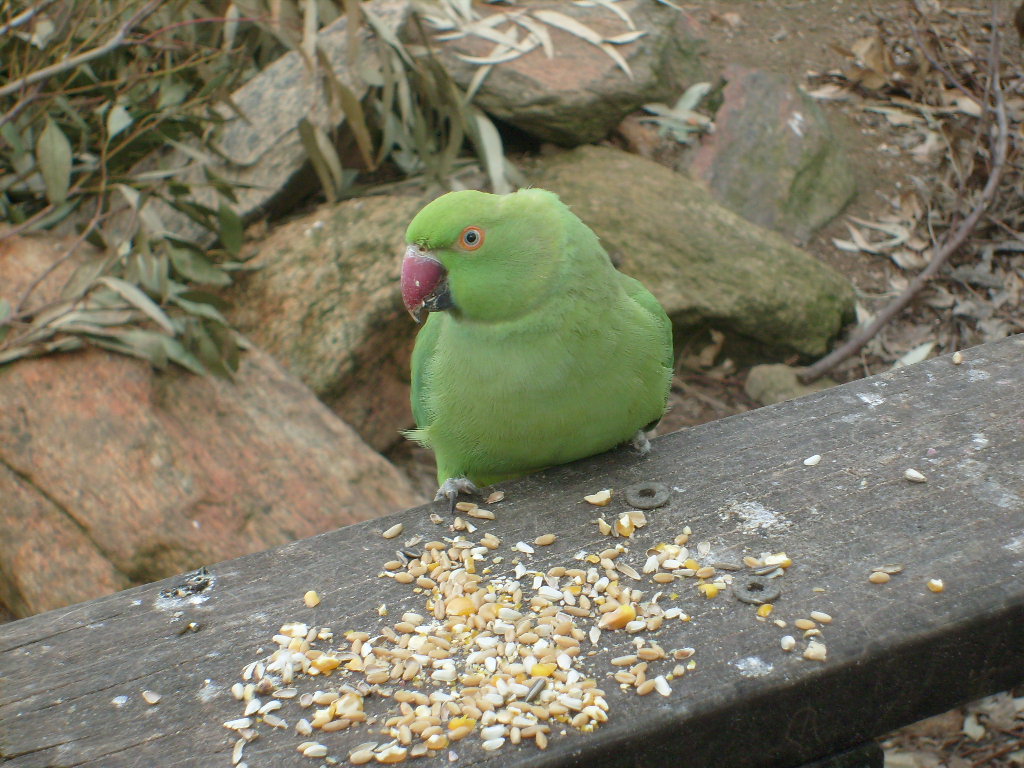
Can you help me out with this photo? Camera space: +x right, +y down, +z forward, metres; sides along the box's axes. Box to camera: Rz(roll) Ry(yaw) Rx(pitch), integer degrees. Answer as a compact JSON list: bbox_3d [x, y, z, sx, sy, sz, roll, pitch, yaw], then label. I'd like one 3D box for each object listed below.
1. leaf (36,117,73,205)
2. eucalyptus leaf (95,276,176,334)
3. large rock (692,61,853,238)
[{"bbox_3d":[-0.302,-0.147,2.070,0.024,0.059,0.009,-4,6,-11],"label":"leaf"},{"bbox_3d":[-0.234,-0.049,1.950,0.064,0.010,0.016,37,45,24],"label":"eucalyptus leaf"},{"bbox_3d":[0.186,-0.163,2.250,0.115,0.085,0.140,-3,31,-6],"label":"large rock"}]

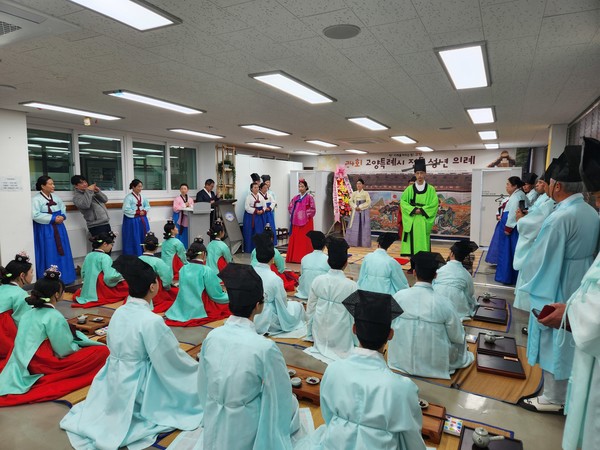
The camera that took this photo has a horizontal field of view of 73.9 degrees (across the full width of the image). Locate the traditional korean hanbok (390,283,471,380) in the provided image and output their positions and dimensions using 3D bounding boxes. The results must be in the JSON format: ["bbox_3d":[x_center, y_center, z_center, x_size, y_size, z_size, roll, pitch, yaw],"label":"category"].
[{"bbox_3d":[1.080,0.789,3.300,0.640,0.640,0.620,2,6,24],"label":"traditional korean hanbok"}]

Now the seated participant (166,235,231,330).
[{"bbox_3d":[-1.081,0.595,4.437,0.670,0.876,0.770,3,6,27],"label":"seated participant"}]

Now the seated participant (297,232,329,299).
[{"bbox_3d":[0.220,0.498,5.290,0.580,0.840,0.620,2,6,22],"label":"seated participant"}]

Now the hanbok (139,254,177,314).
[{"bbox_3d":[-1.770,0.650,4.810,0.640,0.630,0.680,1,6,15],"label":"hanbok"}]

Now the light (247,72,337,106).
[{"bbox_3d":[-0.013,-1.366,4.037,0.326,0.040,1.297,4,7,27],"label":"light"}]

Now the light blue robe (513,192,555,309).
[{"bbox_3d":[2.440,0.267,4.027,0.560,1.180,0.520,-4,7,-38],"label":"light blue robe"}]

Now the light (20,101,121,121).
[{"bbox_3d":[-3.077,-1.561,5.477,0.320,0.040,1.280,3,6,27],"label":"light"}]

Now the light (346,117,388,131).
[{"bbox_3d":[1.107,-1.595,6.289,0.320,0.040,1.280,3,6,27],"label":"light"}]

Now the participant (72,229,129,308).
[{"bbox_3d":[-2.523,0.522,5.087,0.620,0.866,0.750,3,6,27],"label":"participant"}]

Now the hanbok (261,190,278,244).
[{"bbox_3d":[-0.809,-0.168,9.783,0.560,1.349,0.520,-4,7,-38],"label":"hanbok"}]

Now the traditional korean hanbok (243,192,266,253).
[{"bbox_3d":[-0.992,-0.057,8.682,0.530,1.310,0.500,-4,8,-40],"label":"traditional korean hanbok"}]

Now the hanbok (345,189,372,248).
[{"bbox_3d":[1.370,-0.152,9.234,0.640,1.380,0.520,1,6,15],"label":"hanbok"}]

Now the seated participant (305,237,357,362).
[{"bbox_3d":[0.330,0.596,3.634,0.570,0.960,0.660,2,6,21],"label":"seated participant"}]

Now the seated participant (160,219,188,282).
[{"bbox_3d":[-2.001,0.363,6.402,0.600,0.930,0.720,5,7,36],"label":"seated participant"}]

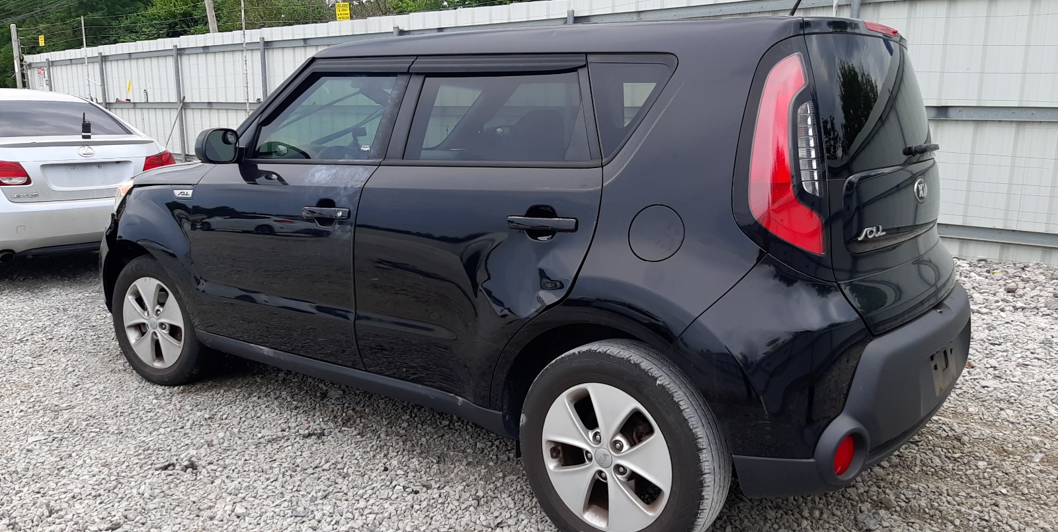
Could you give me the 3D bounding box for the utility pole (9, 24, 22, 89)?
[{"bbox_3d":[-14.085,-4.771,22.000,0.170,3.750,0.170,0,10,0],"label":"utility pole"}]

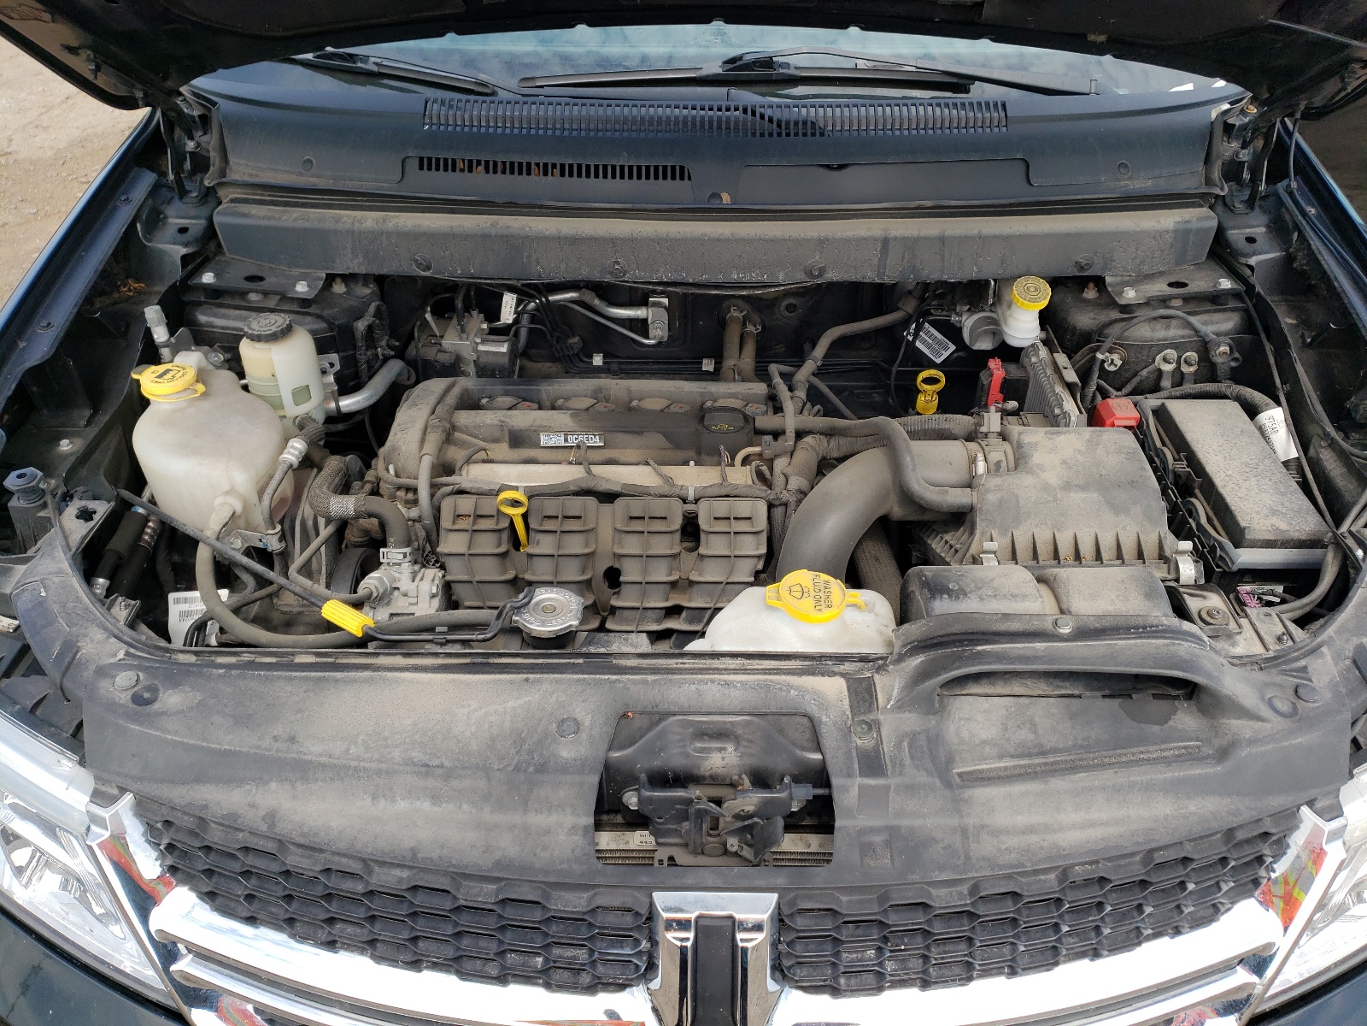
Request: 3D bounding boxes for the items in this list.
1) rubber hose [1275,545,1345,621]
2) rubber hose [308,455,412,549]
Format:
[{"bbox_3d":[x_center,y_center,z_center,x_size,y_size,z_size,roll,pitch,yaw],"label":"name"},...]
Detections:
[{"bbox_3d":[0.642,0.082,1.051,0.061,0.064,0.054,1,38,1],"label":"rubber hose"},{"bbox_3d":[-0.369,-0.019,1.171,0.106,0.071,0.089,1,38,1],"label":"rubber hose"}]

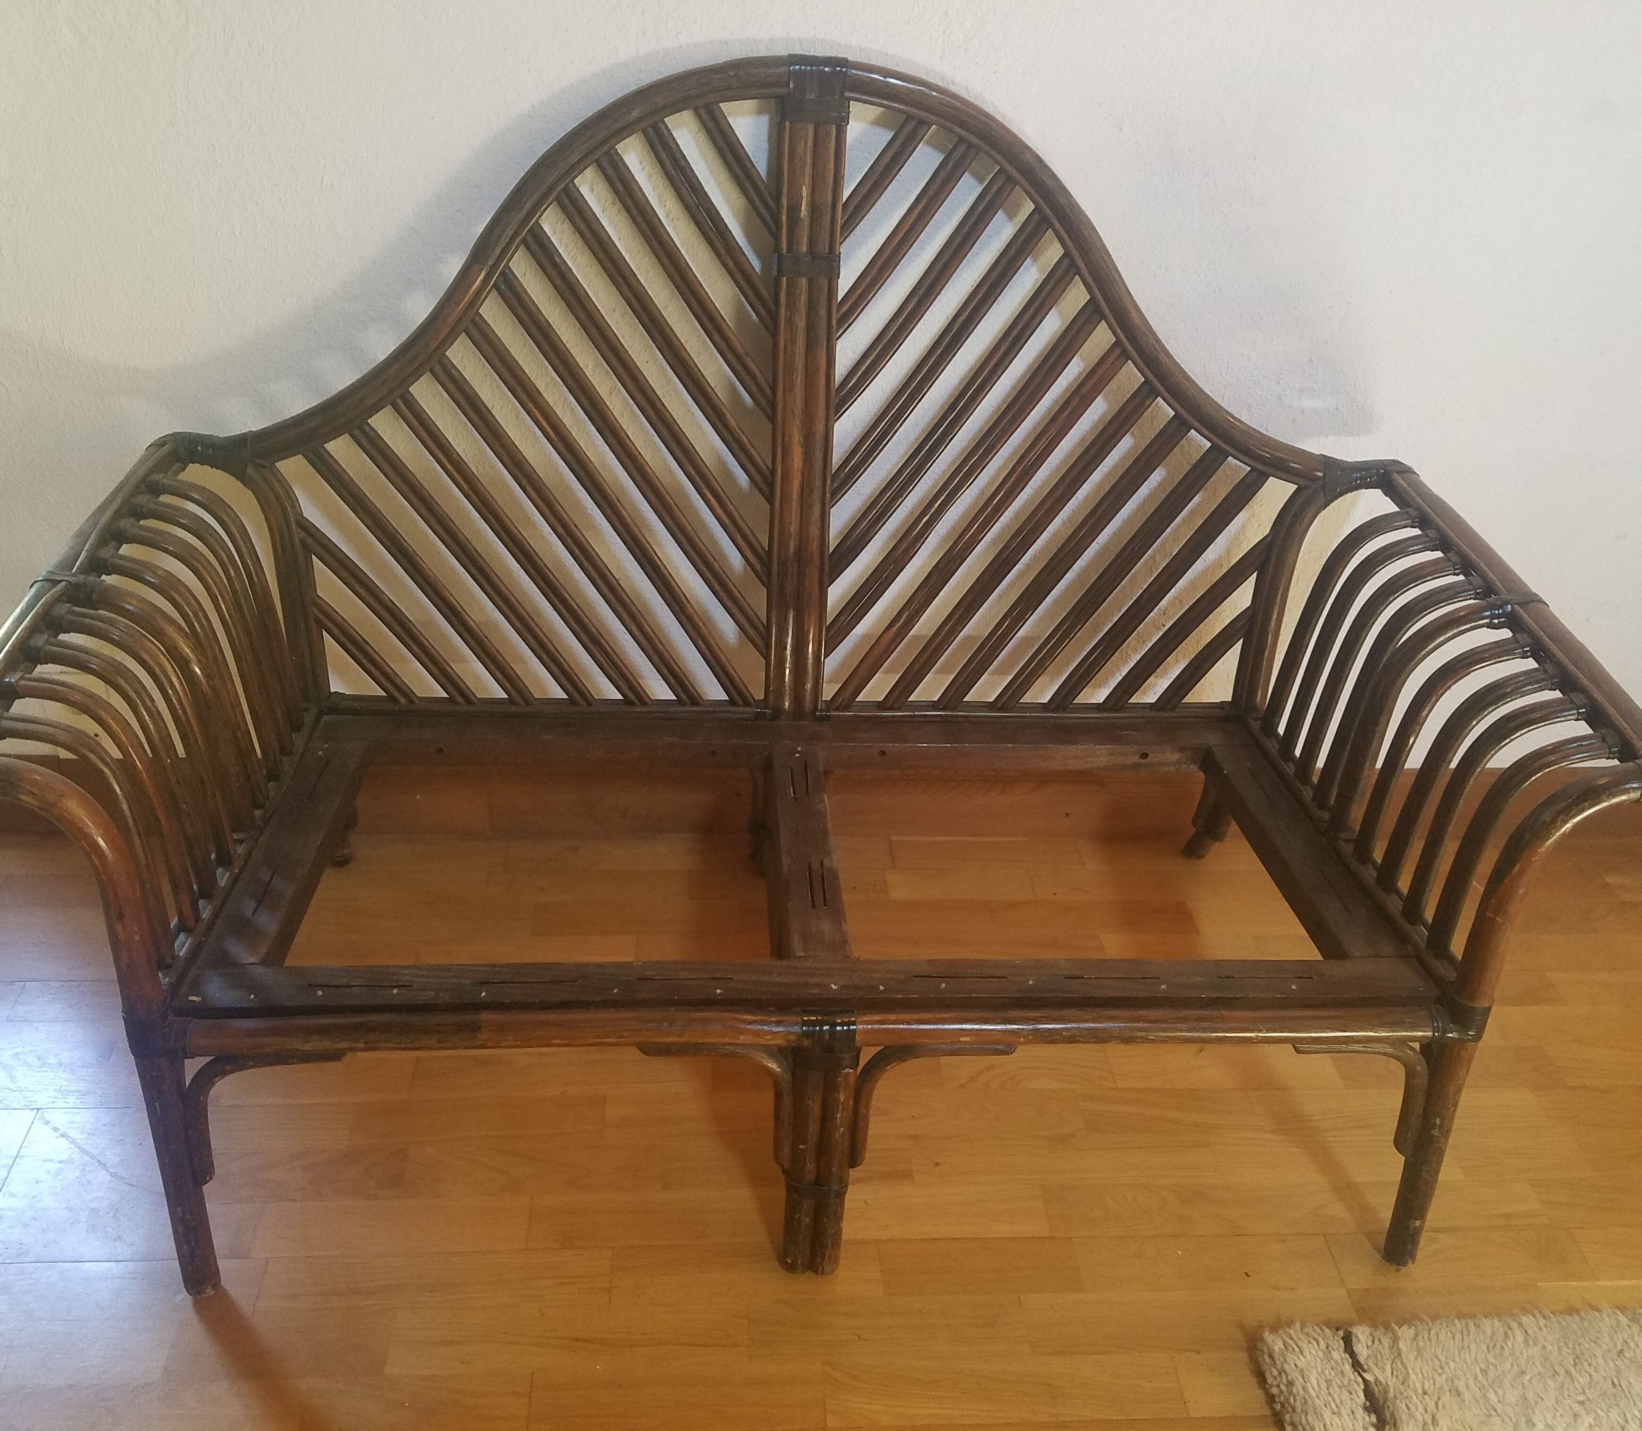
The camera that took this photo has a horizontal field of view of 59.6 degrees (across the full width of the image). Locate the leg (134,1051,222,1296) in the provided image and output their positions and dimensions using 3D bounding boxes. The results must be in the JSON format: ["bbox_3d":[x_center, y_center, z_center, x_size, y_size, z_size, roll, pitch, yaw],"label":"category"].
[{"bbox_3d":[-0.579,0.419,1.300,0.044,0.292,0.044,1,29,-6],"label":"leg"}]

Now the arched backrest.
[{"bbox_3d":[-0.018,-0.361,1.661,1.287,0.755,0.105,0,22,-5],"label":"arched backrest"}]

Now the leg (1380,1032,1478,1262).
[{"bbox_3d":[0.591,0.431,1.405,0.044,0.292,0.044,-3,30,-3],"label":"leg"}]

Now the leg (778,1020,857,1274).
[{"bbox_3d":[-0.004,0.414,1.345,0.059,0.318,0.049,0,29,-5],"label":"leg"}]

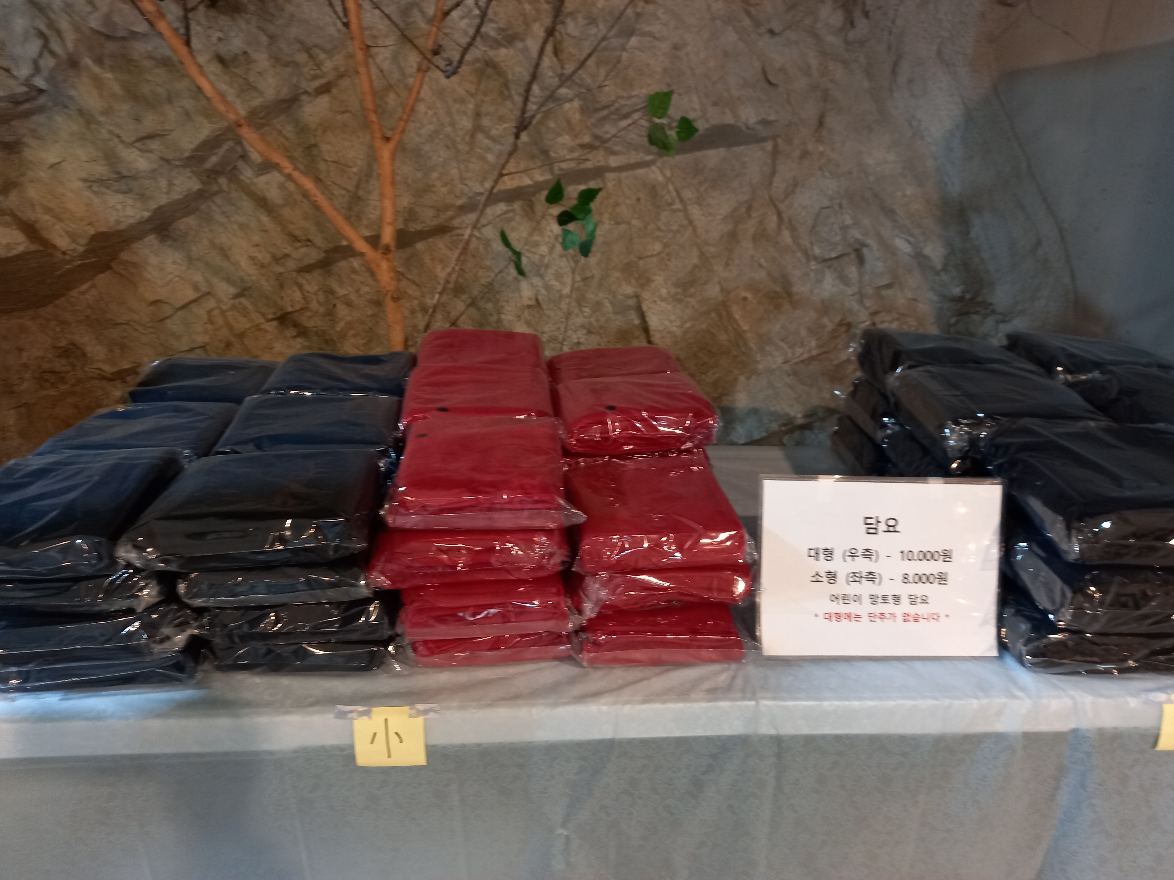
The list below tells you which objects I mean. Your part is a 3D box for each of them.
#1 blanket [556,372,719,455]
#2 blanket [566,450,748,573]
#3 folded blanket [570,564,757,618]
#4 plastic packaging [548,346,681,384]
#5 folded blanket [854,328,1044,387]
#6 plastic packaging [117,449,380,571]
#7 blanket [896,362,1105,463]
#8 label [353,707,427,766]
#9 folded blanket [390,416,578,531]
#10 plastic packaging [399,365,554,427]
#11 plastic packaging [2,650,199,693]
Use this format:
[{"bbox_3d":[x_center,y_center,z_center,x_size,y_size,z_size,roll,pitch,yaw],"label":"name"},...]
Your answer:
[{"bbox_3d":[0.062,-0.046,1.239,0.195,0.054,0.220,-1,22,-9],"label":"blanket"},{"bbox_3d":[0.077,0.084,1.055,0.186,0.052,0.220,0,22,-8],"label":"blanket"},{"bbox_3d":[0.086,0.134,1.065,0.180,0.052,0.220,0,22,-8],"label":"folded blanket"},{"bbox_3d":[0.041,-0.112,1.433,0.194,0.054,0.210,-1,22,-10],"label":"plastic packaging"},{"bbox_3d":[0.642,-0.141,1.533,0.238,0.063,0.220,3,22,0],"label":"folded blanket"},{"bbox_3d":[-0.359,0.070,0.969,0.232,0.055,0.200,0,22,-8],"label":"plastic packaging"},{"bbox_3d":[0.638,-0.045,1.320,0.228,0.062,0.225,2,22,-2],"label":"blanket"},{"bbox_3d":[-0.210,0.318,0.908,0.077,0.073,0.010,1,22,-6],"label":"label"},{"bbox_3d":[-0.123,0.037,1.011,0.186,0.048,0.230,1,22,-6],"label":"folded blanket"},{"bbox_3d":[-0.154,-0.053,1.229,0.202,0.054,0.215,1,22,-6],"label":"plastic packaging"},{"bbox_3d":[-0.554,0.206,1.011,0.207,0.044,0.210,-1,22,-9],"label":"plastic packaging"}]

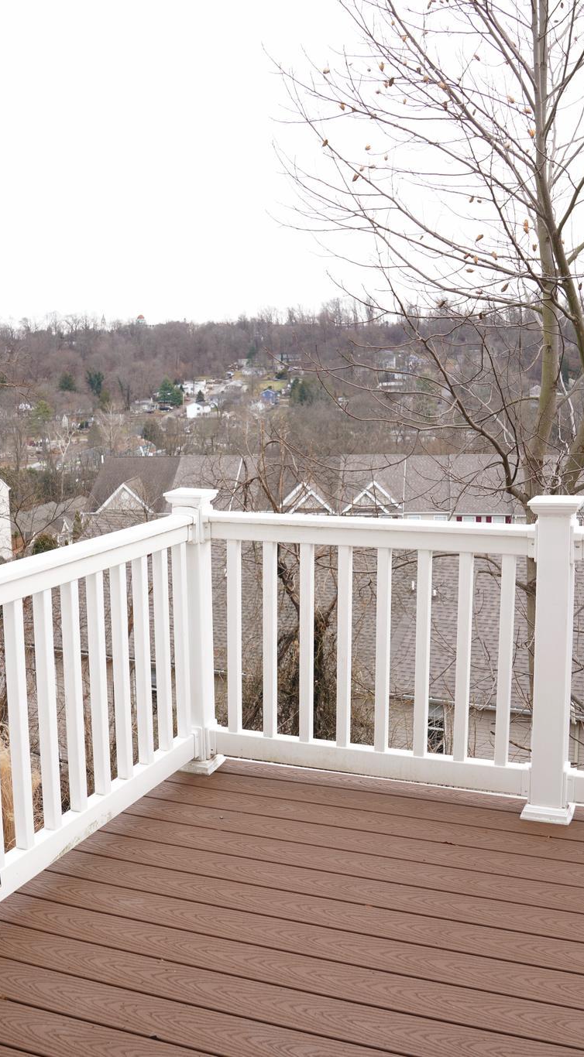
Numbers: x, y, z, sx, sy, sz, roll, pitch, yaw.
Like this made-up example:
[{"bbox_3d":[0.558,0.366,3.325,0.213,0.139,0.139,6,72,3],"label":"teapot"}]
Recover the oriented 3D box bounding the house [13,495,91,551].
[{"bbox_3d":[-24.500,0.000,108.000,8.500,6.300,10.500,3,9,26],"label":"house"}]

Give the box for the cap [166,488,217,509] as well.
[{"bbox_3d":[-0.346,-0.107,3.690,0.147,0.052,0.147,3,9,21],"label":"cap"}]

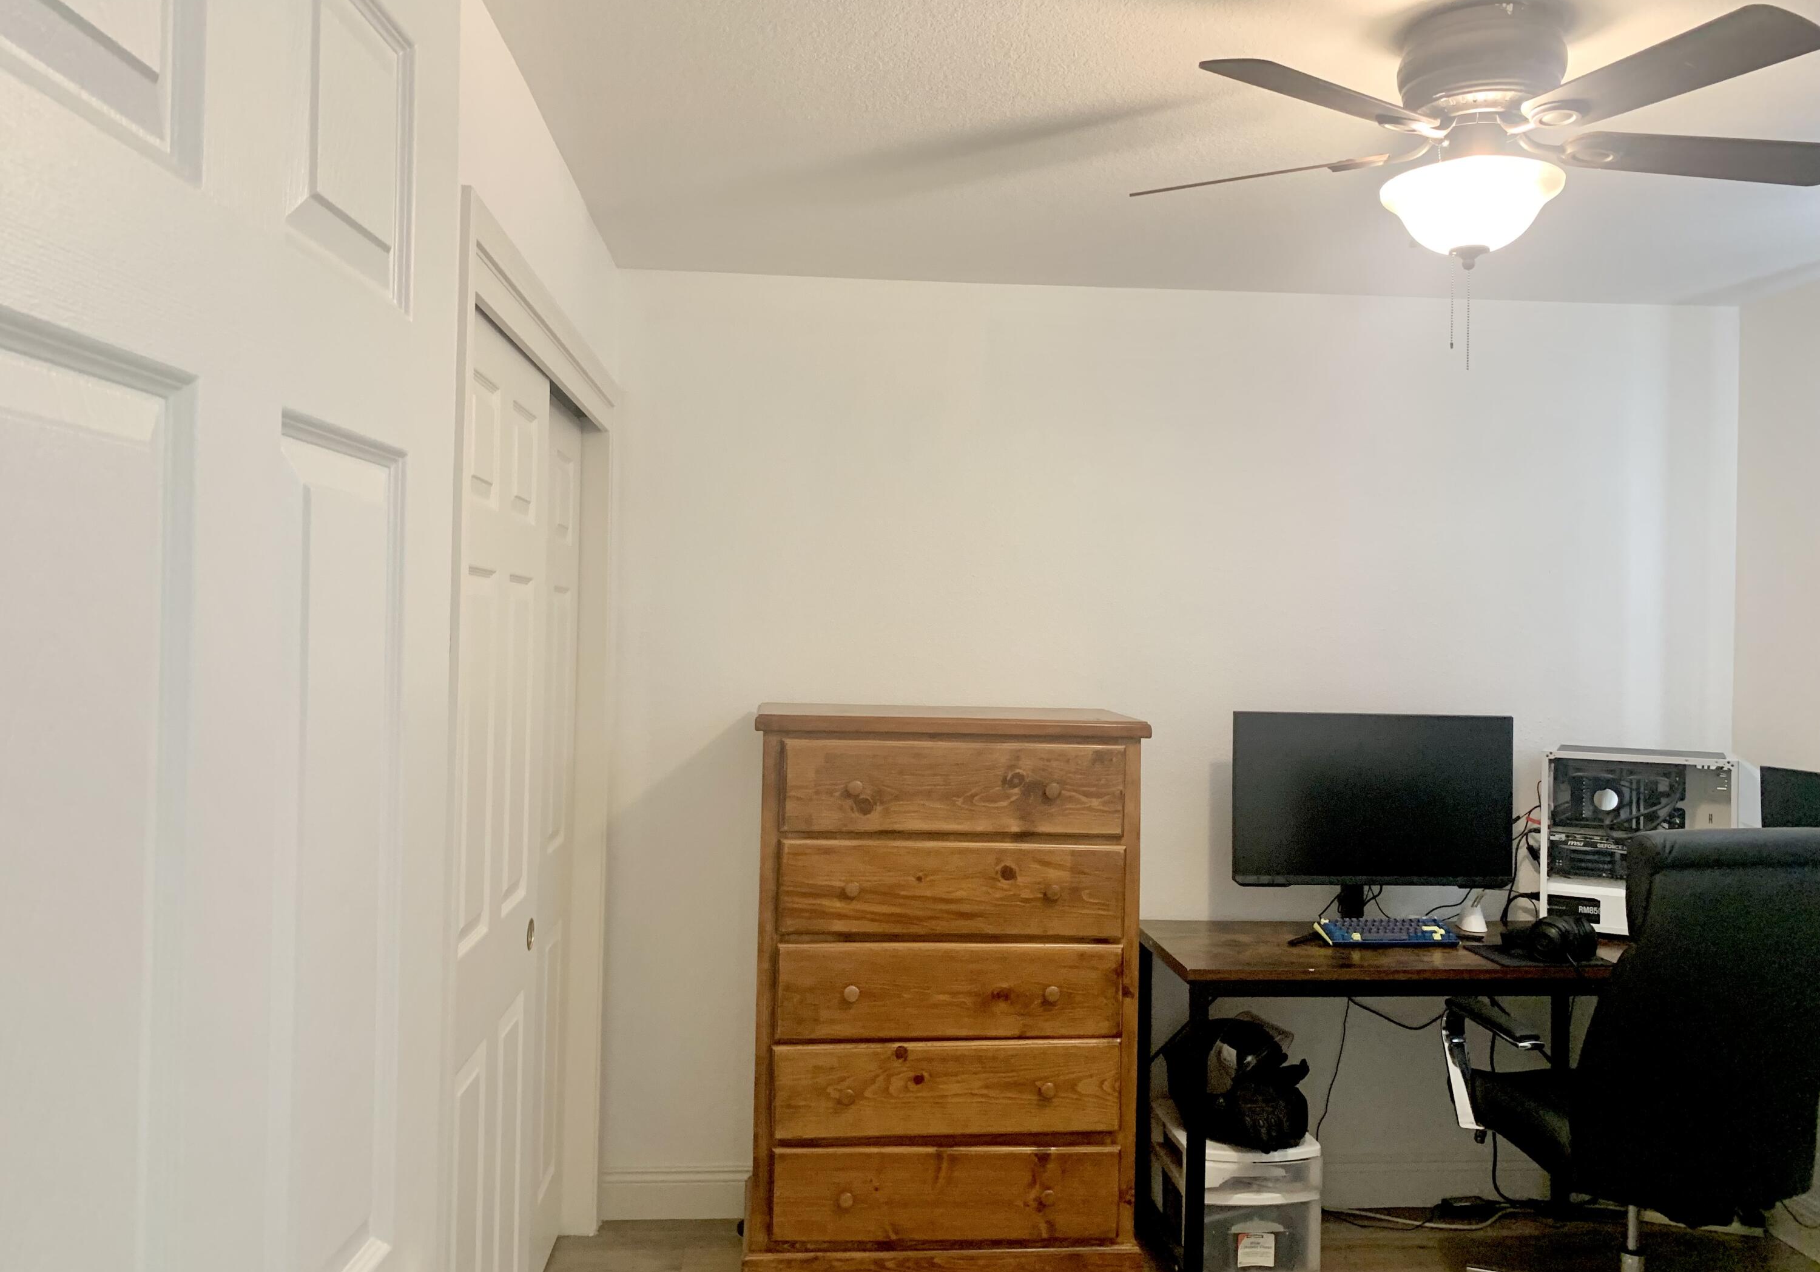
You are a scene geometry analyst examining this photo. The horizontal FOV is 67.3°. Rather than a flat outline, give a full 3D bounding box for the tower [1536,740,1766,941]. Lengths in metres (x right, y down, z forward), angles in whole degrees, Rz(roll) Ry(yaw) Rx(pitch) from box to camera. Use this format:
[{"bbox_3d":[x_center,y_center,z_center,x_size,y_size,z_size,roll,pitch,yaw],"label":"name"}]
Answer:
[{"bbox_3d":[1.849,0.531,3.441,0.470,0.465,0.212,1,-1,26],"label":"tower"}]

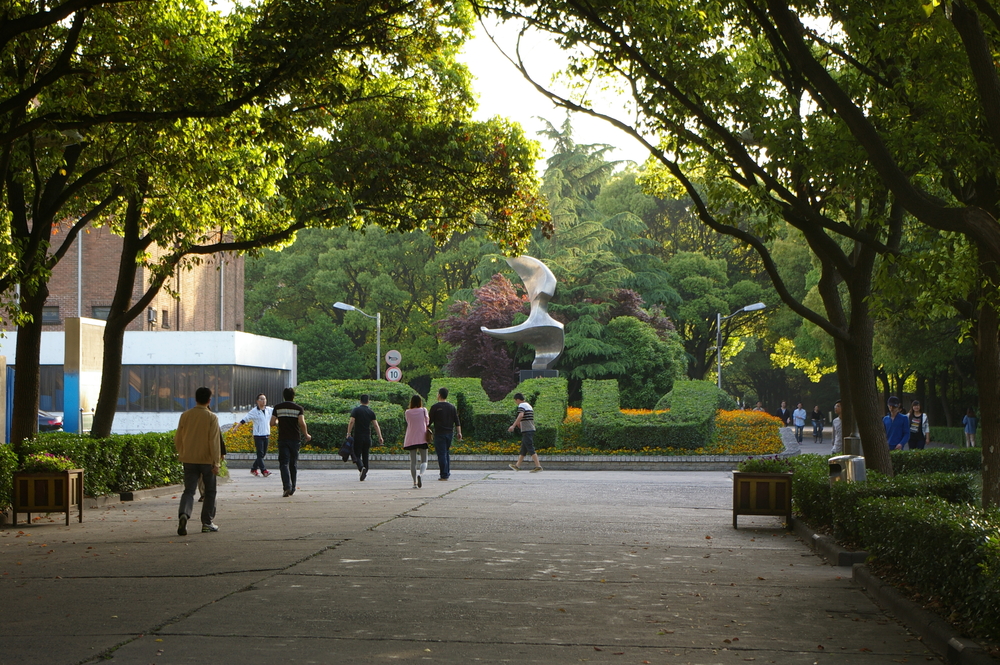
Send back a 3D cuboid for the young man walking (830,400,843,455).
[{"bbox_3d":[6.131,2.022,40.500,0.460,1.650,0.420,-1,-2,30],"label":"young man walking"}]

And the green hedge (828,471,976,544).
[{"bbox_3d":[4.120,1.790,23.053,1.400,0.640,2.200,0,-2,3],"label":"green hedge"}]

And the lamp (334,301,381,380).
[{"bbox_3d":[-4.853,1.456,77.500,1.600,4.930,0.300,0,-2,4],"label":"lamp"}]

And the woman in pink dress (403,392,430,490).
[{"bbox_3d":[-1.475,1.943,40.700,0.520,1.660,0.520,0,-2,3],"label":"woman in pink dress"}]

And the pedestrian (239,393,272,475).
[{"bbox_3d":[-5.082,2.155,47.455,0.750,1.740,0.500,1,-2,-25],"label":"pedestrian"}]

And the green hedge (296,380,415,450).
[{"bbox_3d":[-3.556,1.984,55.965,3.300,1.650,2.800,0,-2,0],"label":"green hedge"}]

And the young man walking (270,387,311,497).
[{"bbox_3d":[-3.407,1.803,37.060,0.600,1.750,0.500,0,-2,3],"label":"young man walking"}]

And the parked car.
[{"bbox_3d":[-17.115,3.206,76.300,4.600,1.450,1.800,0,-2,10],"label":"parked car"}]

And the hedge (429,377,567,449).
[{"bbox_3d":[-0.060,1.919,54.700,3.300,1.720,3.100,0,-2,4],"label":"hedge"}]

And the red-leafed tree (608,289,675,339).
[{"bbox_3d":[4.322,0.827,70.000,2.800,4.400,2.800,0,-2,4],"label":"red-leafed tree"}]

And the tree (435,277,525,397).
[{"bbox_3d":[-0.482,0.613,66.500,2.900,4.600,2.800,0,-2,4],"label":"tree"}]

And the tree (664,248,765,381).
[{"bbox_3d":[7.837,0.678,82.023,4.000,7.000,4.000,0,-2,0],"label":"tree"}]

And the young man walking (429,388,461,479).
[{"bbox_3d":[-1.056,1.989,44.100,0.640,1.790,0.500,0,-2,2],"label":"young man walking"}]

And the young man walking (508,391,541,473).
[{"bbox_3d":[0.558,2.237,49.753,0.700,1.730,0.480,0,-2,12],"label":"young man walking"}]

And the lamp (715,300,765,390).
[{"bbox_3d":[8.224,1.456,77.500,1.680,4.930,0.300,0,-2,4],"label":"lamp"}]

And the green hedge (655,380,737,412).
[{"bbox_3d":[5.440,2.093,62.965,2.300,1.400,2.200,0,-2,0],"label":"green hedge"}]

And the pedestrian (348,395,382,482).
[{"bbox_3d":[-2.703,2.090,45.356,0.640,1.730,0.500,0,-2,1],"label":"pedestrian"}]

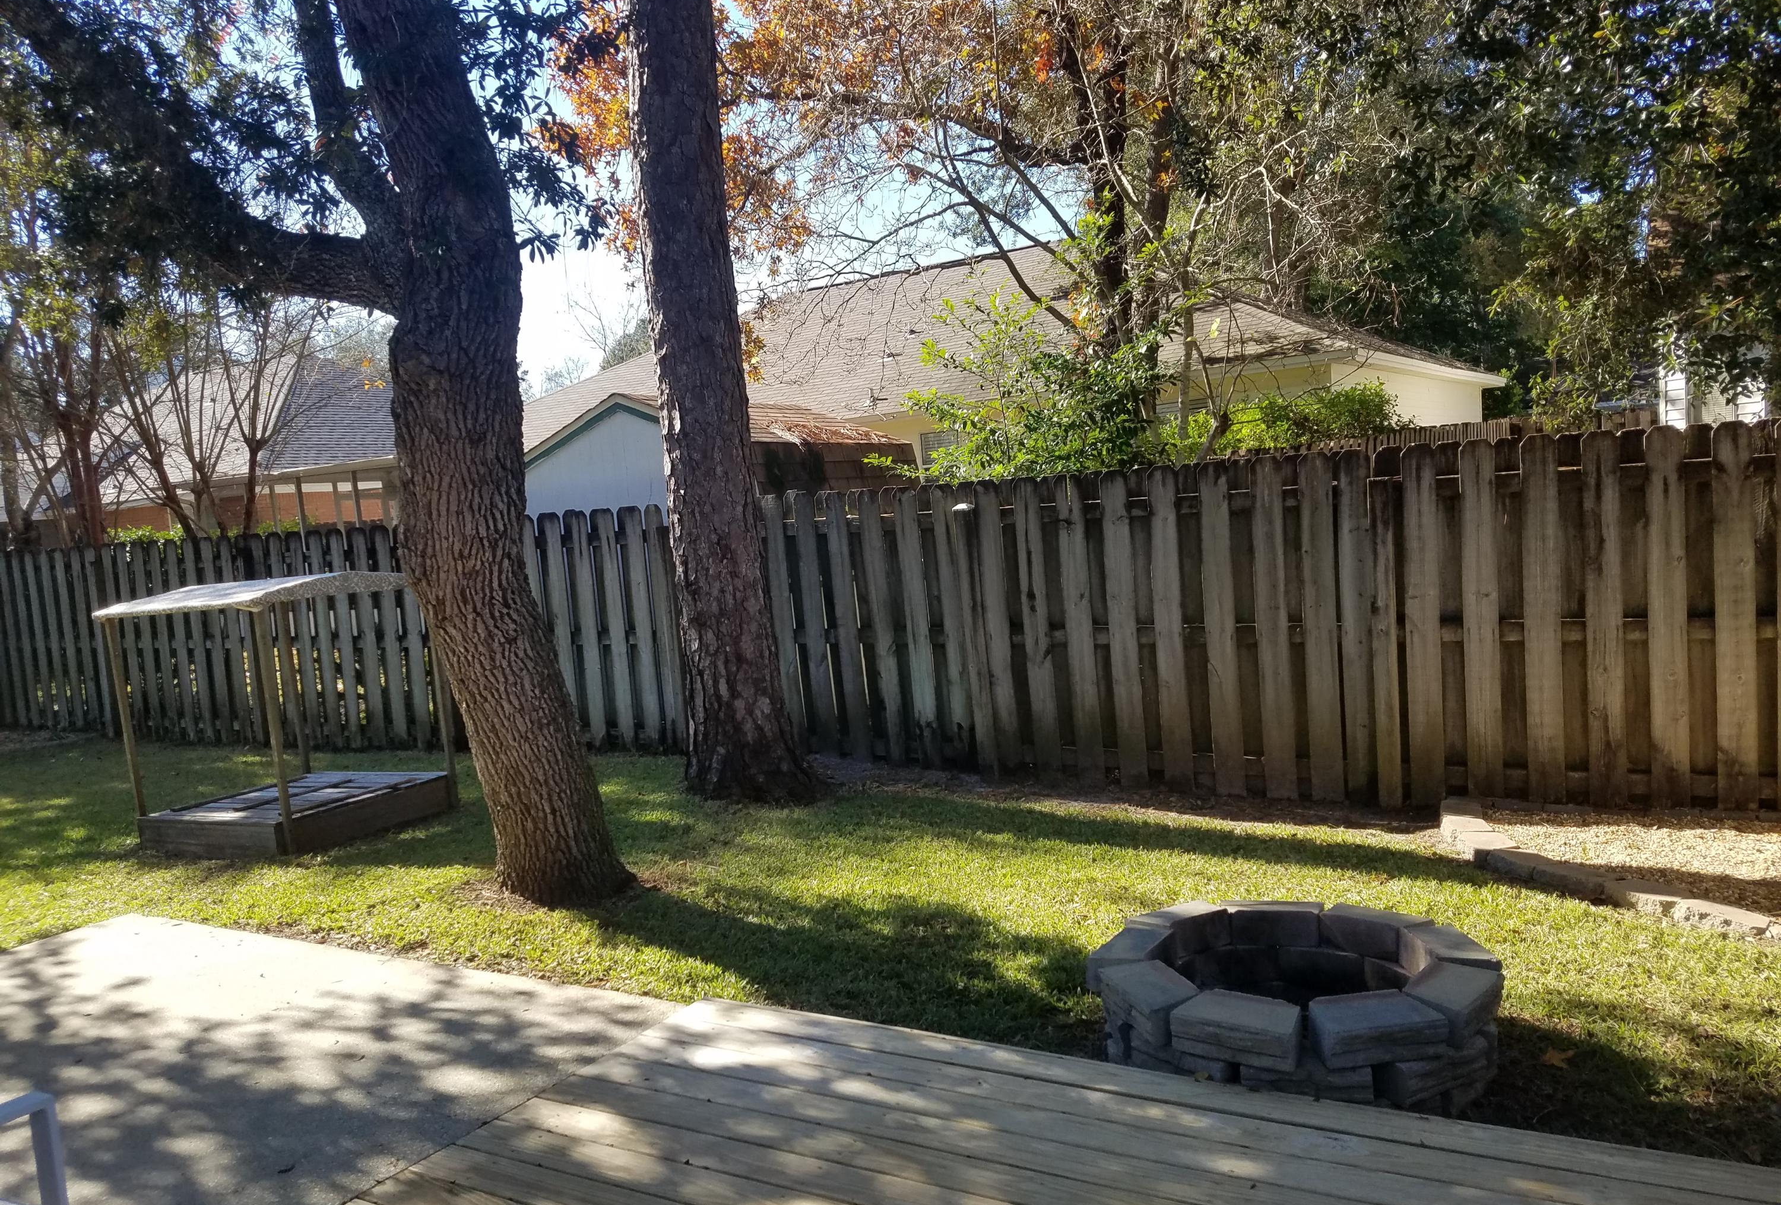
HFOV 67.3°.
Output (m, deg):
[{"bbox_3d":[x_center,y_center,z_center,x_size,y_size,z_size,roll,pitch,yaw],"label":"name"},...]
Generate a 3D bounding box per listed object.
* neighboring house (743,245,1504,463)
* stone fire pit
[{"bbox_3d":[0.986,-3.171,23.550,16.600,5.558,11.436,-2,5,32],"label":"neighboring house"},{"bbox_3d":[1.134,1.150,3.788,1.097,0.300,1.097,-5,4,0],"label":"stone fire pit"}]

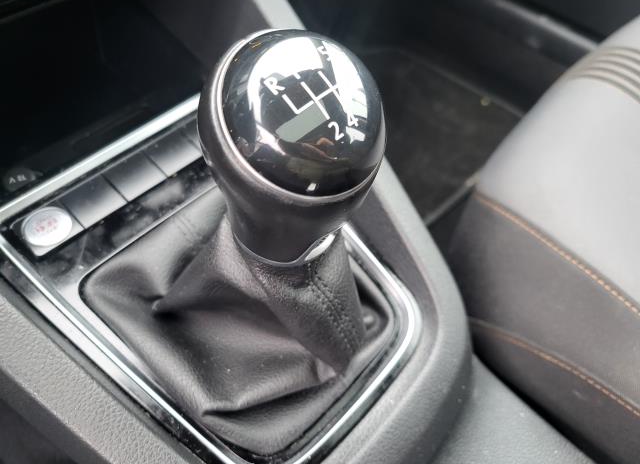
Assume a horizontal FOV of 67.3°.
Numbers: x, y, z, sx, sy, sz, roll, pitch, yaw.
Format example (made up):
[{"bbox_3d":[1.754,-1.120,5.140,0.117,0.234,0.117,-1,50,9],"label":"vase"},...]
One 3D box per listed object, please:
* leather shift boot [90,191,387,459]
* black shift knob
[{"bbox_3d":[-0.039,0.016,0.218,0.131,0.086,0.109,42,64,17],"label":"leather shift boot"},{"bbox_3d":[-0.007,-0.022,0.149,0.056,0.072,0.053,3,59,-4],"label":"black shift knob"}]

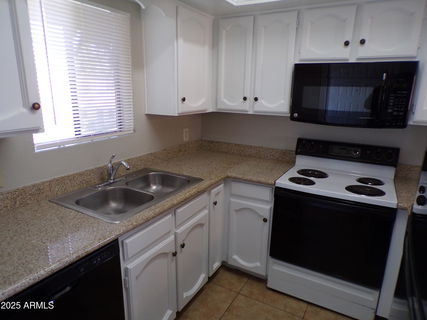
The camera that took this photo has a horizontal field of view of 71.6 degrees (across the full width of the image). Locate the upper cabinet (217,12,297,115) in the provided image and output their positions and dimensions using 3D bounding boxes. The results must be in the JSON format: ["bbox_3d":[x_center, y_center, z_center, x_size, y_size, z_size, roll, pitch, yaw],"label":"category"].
[{"bbox_3d":[0.395,-0.795,2.536,0.700,0.770,0.335,9,16,29],"label":"upper cabinet"}]

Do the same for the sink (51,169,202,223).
[{"bbox_3d":[-0.520,0.279,1.984,0.561,0.181,0.832,9,16,29],"label":"sink"}]

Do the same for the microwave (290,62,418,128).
[{"bbox_3d":[1.019,-0.489,2.202,0.759,0.412,0.395,9,16,29],"label":"microwave"}]

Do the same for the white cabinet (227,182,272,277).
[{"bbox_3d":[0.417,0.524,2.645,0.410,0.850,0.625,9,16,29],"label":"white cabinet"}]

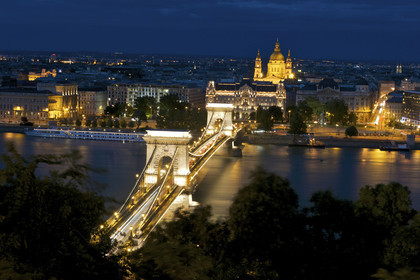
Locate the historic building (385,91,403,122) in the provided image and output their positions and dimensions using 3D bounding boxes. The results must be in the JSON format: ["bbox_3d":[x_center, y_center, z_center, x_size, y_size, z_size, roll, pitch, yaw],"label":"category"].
[{"bbox_3d":[188.690,-33.890,723.690,27.000,29.000,26.000,2,6,7],"label":"historic building"}]

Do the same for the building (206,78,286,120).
[{"bbox_3d":[37.060,-40.500,707.890,75.000,38.000,60.000,2,6,7],"label":"building"}]

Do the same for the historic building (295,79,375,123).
[{"bbox_3d":[118.150,-37.820,697.360,70.000,39.000,58.000,2,6,7],"label":"historic building"}]

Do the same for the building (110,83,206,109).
[{"bbox_3d":[-54.670,-39.690,718.040,82.000,29.600,58.000,2,6,7],"label":"building"}]

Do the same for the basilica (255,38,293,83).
[{"bbox_3d":[108.180,-120.750,1188.090,58.000,96.000,86.000,2,6,9],"label":"basilica"}]

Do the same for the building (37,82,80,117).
[{"bbox_3d":[-144.090,-37.500,675.550,26.000,30.500,41.000,4,7,20],"label":"building"}]

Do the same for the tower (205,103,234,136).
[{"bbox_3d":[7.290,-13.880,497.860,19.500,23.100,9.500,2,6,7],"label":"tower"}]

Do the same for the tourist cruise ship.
[{"bbox_3d":[-91.030,-5.100,570.570,116.000,8.000,11.500,3,6,16],"label":"tourist cruise ship"}]

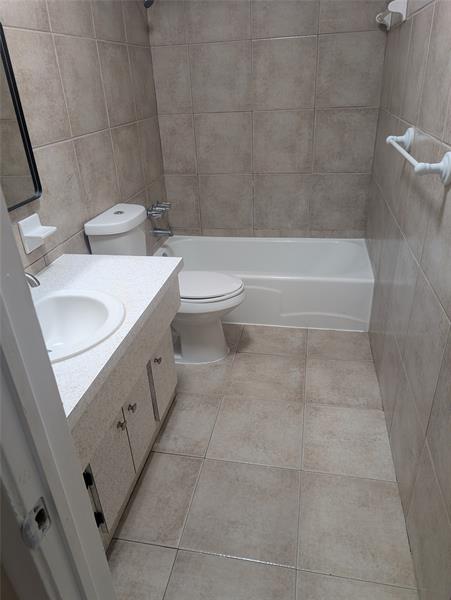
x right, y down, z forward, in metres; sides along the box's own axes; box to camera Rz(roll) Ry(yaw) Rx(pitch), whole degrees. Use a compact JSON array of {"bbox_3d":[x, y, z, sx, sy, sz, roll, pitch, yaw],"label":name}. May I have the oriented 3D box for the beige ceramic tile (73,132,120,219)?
[{"bbox_3d":[-0.653,-0.654,2.180,0.010,0.413,0.398,3,29,11],"label":"beige ceramic tile"}]

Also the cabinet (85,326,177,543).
[{"bbox_3d":[-0.575,0.539,1.647,0.479,0.528,1.045,3,28,11],"label":"cabinet"}]

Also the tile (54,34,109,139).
[{"bbox_3d":[-0.683,-1.029,2.009,0.014,0.405,0.399,3,29,11],"label":"tile"}]

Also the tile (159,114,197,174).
[{"bbox_3d":[-0.337,-1.116,3.007,0.263,0.413,0.010,3,28,11],"label":"tile"}]

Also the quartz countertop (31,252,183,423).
[{"bbox_3d":[-0.566,0.077,1.396,0.564,0.039,1.086,3,29,11],"label":"quartz countertop"}]

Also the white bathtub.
[{"bbox_3d":[0.236,-0.141,3.003,1.485,0.386,0.689,3,28,11],"label":"white bathtub"}]

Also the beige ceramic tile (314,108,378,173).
[{"bbox_3d":[0.794,-1.059,2.788,0.400,0.413,0.010,3,28,11],"label":"beige ceramic tile"}]

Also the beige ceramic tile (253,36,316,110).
[{"bbox_3d":[0.377,-1.442,2.673,0.413,0.408,0.010,3,28,11],"label":"beige ceramic tile"}]

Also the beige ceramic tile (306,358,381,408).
[{"bbox_3d":[0.614,0.439,2.205,0.367,0.014,0.405,3,29,11],"label":"beige ceramic tile"}]

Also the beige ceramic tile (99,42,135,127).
[{"bbox_3d":[-0.607,-1.214,2.348,0.014,0.405,0.399,3,29,11],"label":"beige ceramic tile"}]

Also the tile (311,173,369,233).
[{"bbox_3d":[0.806,-0.686,2.958,0.394,0.405,0.010,3,29,11],"label":"tile"}]

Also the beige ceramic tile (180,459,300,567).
[{"bbox_3d":[0.077,0.798,1.601,0.418,0.010,0.398,3,29,11],"label":"beige ceramic tile"}]

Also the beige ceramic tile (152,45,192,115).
[{"bbox_3d":[-0.358,-1.478,2.820,0.262,0.405,0.014,3,29,11],"label":"beige ceramic tile"}]

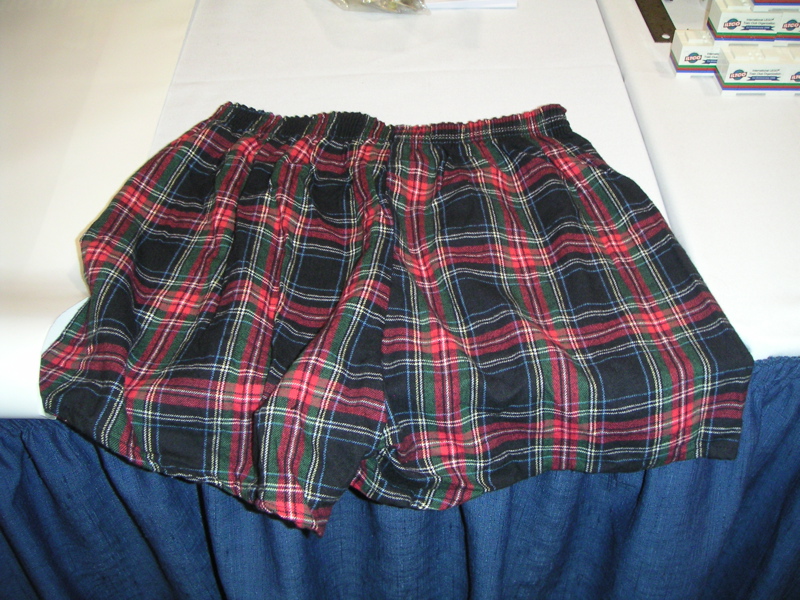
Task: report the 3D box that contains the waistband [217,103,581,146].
[{"bbox_3d":[-0.007,-0.180,0.879,0.355,0.020,0.050,0,46,0],"label":"waistband"}]

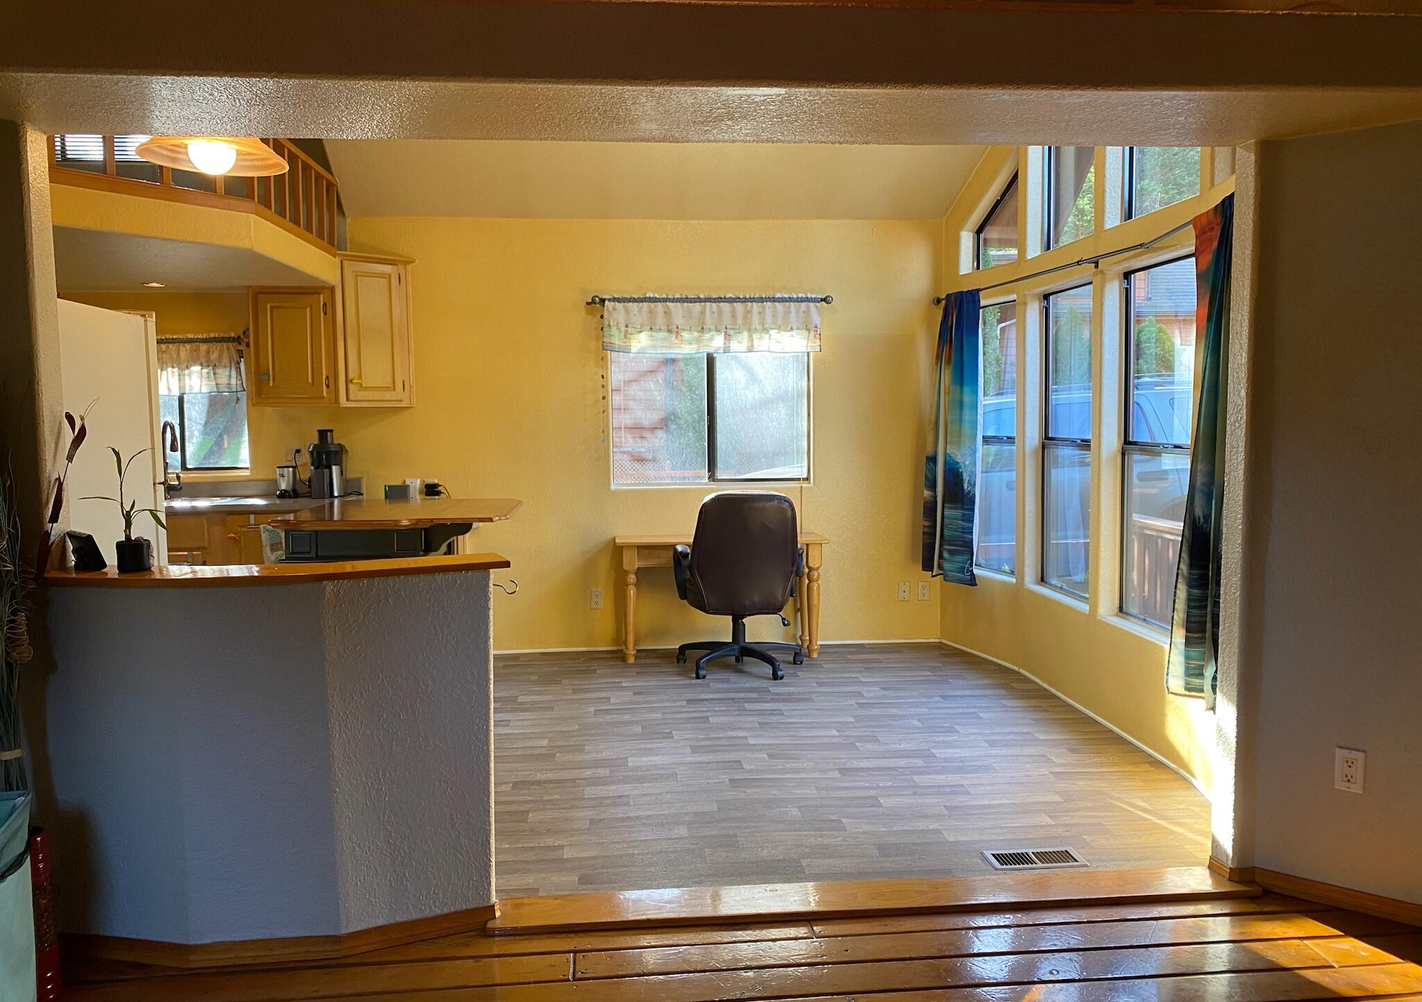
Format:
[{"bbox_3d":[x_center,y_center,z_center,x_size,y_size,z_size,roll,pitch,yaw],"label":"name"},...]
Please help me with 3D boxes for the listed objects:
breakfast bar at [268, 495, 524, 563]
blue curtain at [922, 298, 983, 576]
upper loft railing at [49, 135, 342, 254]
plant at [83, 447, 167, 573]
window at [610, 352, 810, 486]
[{"bbox_3d":[-1.484,0.502,5.286,1.050,0.920,1.250,-1,5,-5],"label":"breakfast bar"},{"bbox_3d":[1.333,-0.352,5.941,0.150,1.620,0.440,-2,5,-17],"label":"blue curtain"},{"bbox_3d":[-2.417,-1.536,5.095,0.730,0.440,2.050,-1,5,-4],"label":"upper loft railing"},{"bbox_3d":[-1.529,0.023,2.788,0.190,0.326,0.160,-1,5,-4],"label":"plant"},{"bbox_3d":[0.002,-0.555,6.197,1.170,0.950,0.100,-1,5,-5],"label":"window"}]

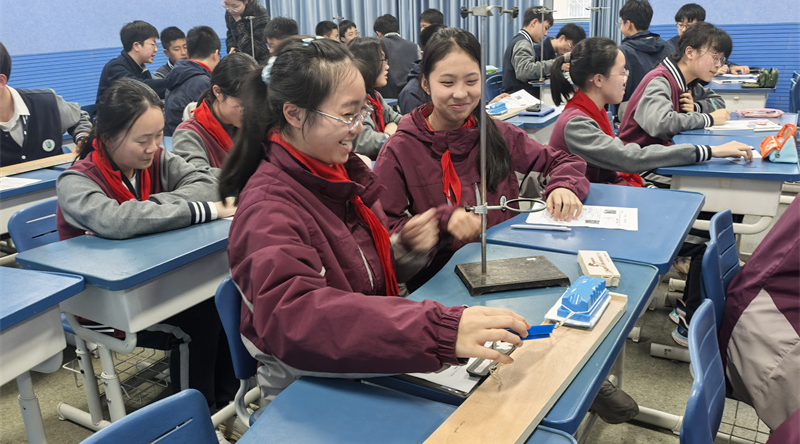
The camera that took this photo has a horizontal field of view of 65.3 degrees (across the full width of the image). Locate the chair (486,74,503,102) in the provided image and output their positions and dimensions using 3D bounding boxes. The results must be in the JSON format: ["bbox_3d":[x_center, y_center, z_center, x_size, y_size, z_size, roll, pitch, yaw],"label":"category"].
[{"bbox_3d":[0.875,-0.737,4.953,0.450,0.790,0.400,7,20,25],"label":"chair"}]

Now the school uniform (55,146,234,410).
[{"bbox_3d":[-0.799,0.192,2.011,0.600,0.892,0.520,11,23,36],"label":"school uniform"}]

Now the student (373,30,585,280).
[{"bbox_3d":[0.223,0.118,1.685,0.540,1.235,0.560,-16,22,-35],"label":"student"}]

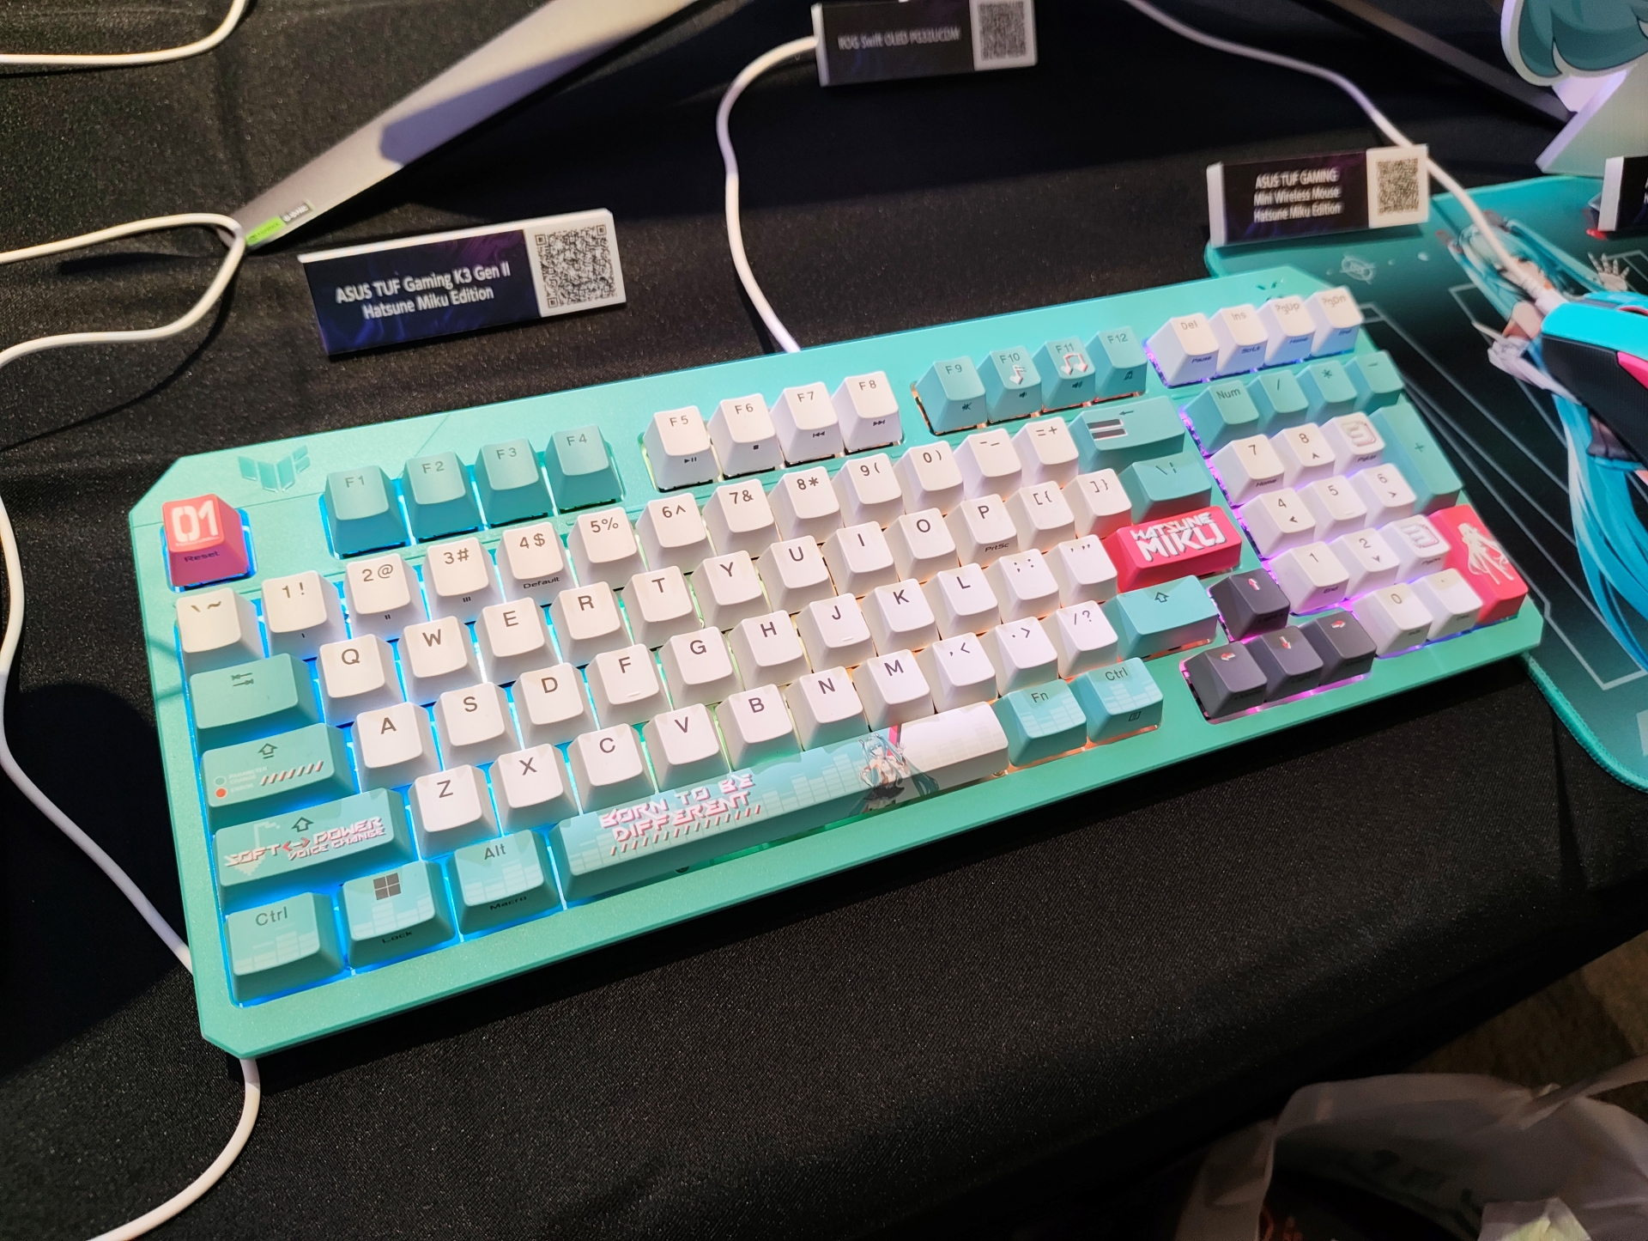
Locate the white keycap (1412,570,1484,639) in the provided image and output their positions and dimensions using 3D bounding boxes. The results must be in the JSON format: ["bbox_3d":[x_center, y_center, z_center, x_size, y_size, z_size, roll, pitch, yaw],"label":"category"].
[{"bbox_3d":[0.187,-0.006,0.345,0.018,0.009,0.018,-14,69,-17],"label":"white keycap"}]

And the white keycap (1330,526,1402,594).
[{"bbox_3d":[0.164,-0.018,0.346,0.018,0.010,0.018,-14,68,-17],"label":"white keycap"}]

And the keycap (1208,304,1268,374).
[{"bbox_3d":[0.136,-0.093,0.375,0.018,0.012,0.018,-14,68,-17],"label":"keycap"}]

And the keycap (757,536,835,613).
[{"bbox_3d":[-0.006,-0.012,0.310,0.018,0.009,0.018,-14,68,-17],"label":"keycap"}]

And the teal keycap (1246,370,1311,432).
[{"bbox_3d":[0.145,-0.069,0.365,0.018,0.012,0.018,-14,68,-17],"label":"teal keycap"}]

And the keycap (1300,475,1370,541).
[{"bbox_3d":[0.158,-0.035,0.353,0.018,0.009,0.018,-14,68,-17],"label":"keycap"}]

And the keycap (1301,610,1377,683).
[{"bbox_3d":[0.150,0.007,0.331,0.018,0.010,0.018,-14,68,-17],"label":"keycap"}]

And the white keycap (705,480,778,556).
[{"bbox_3d":[-0.021,-0.027,0.313,0.018,0.011,0.018,-14,68,-17],"label":"white keycap"}]

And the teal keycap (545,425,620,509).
[{"bbox_3d":[-0.066,-0.043,0.311,0.018,0.012,0.018,-14,68,-17],"label":"teal keycap"}]

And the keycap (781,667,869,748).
[{"bbox_3d":[0.001,0.021,0.295,0.018,0.009,0.018,-14,69,-17],"label":"keycap"}]

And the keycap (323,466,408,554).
[{"bbox_3d":[-0.119,-0.029,0.295,0.018,0.012,0.018,-14,68,-17],"label":"keycap"}]

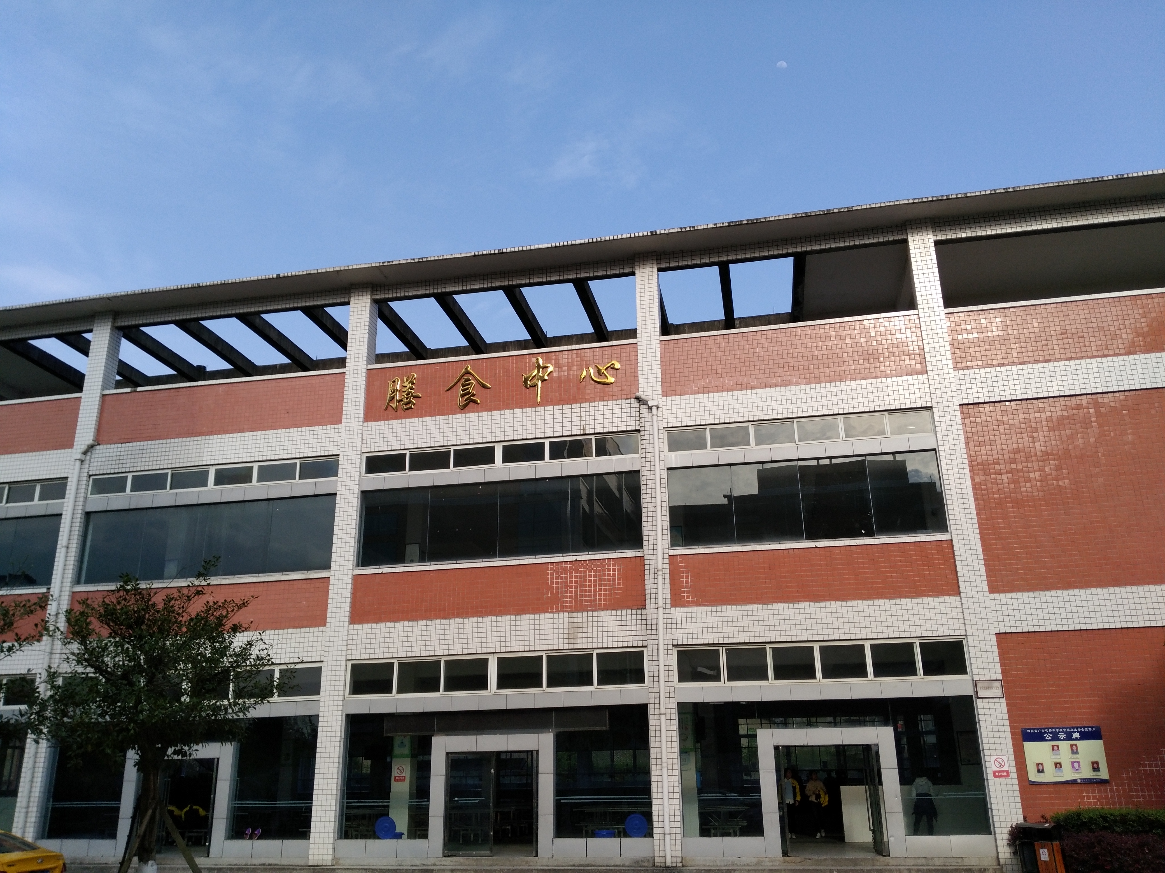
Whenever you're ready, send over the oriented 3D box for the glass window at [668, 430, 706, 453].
[{"bbox_3d":[2.405,0.105,21.778,0.901,0.480,0.100,-5,-19,11],"label":"glass window"}]

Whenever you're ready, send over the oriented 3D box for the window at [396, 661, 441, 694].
[{"bbox_3d":[-3.722,5.472,21.400,1.040,0.730,0.100,-5,-19,10],"label":"window"}]

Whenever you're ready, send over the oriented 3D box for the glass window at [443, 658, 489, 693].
[{"bbox_3d":[-2.597,5.308,20.936,1.014,0.710,0.080,-5,-19,11],"label":"glass window"}]

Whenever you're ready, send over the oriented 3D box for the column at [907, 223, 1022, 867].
[{"bbox_3d":[8.178,1.648,20.402,0.567,14.082,0.562,-5,-19,10],"label":"column"}]

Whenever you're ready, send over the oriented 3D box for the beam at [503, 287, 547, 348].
[{"bbox_3d":[-1.537,-3.308,25.561,0.250,0.360,3.675,-5,-19,11],"label":"beam"}]

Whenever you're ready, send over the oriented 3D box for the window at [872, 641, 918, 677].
[{"bbox_3d":[6.467,4.648,19.565,0.864,0.691,0.083,-5,-19,10],"label":"window"}]

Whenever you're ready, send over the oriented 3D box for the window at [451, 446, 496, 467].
[{"bbox_3d":[-2.619,0.504,22.852,1.060,0.480,0.100,-5,-19,10],"label":"window"}]

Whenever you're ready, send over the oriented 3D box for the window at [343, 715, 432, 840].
[{"bbox_3d":[-4.342,7.545,20.934,2.000,2.620,0.090,-5,-19,10],"label":"window"}]

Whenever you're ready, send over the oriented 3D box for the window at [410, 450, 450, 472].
[{"bbox_3d":[-3.733,0.587,22.937,1.009,0.478,0.100,-5,-19,11],"label":"window"}]

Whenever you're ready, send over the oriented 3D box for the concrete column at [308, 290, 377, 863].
[{"bbox_3d":[-5.673,2.753,22.833,0.570,13.944,0.520,-5,-19,11],"label":"concrete column"}]

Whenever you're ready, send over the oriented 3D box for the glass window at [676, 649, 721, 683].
[{"bbox_3d":[2.480,4.911,20.179,0.935,0.673,0.100,-5,-19,11],"label":"glass window"}]

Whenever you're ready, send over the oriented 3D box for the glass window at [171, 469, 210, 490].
[{"bbox_3d":[-10.053,1.094,24.095,1.042,0.482,0.080,-5,-19,10],"label":"glass window"}]

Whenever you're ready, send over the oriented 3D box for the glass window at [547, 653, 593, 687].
[{"bbox_3d":[-0.285,5.146,20.695,1.035,0.707,0.100,-5,-19,11],"label":"glass window"}]

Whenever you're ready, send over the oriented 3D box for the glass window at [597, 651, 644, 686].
[{"bbox_3d":[0.826,5.046,20.489,1.041,0.719,0.100,-5,-19,11],"label":"glass window"}]

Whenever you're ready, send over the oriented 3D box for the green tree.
[{"bbox_3d":[-7.809,5.300,17.056,4.300,6.081,4.200,-5,-19,10],"label":"green tree"}]

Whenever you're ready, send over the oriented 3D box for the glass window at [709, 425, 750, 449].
[{"bbox_3d":[3.367,0.011,21.609,0.919,0.498,0.080,-5,-19,10],"label":"glass window"}]

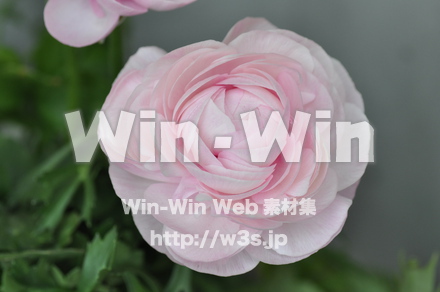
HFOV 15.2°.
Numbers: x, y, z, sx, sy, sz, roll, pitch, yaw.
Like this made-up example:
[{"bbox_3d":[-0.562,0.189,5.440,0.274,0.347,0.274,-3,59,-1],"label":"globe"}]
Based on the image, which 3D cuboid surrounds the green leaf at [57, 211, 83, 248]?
[{"bbox_3d":[-0.052,0.029,0.575,0.005,0.005,0.013,29,68,3],"label":"green leaf"}]

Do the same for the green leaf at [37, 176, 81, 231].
[{"bbox_3d":[-0.061,0.022,0.620,0.006,0.026,0.006,40,9,4],"label":"green leaf"}]

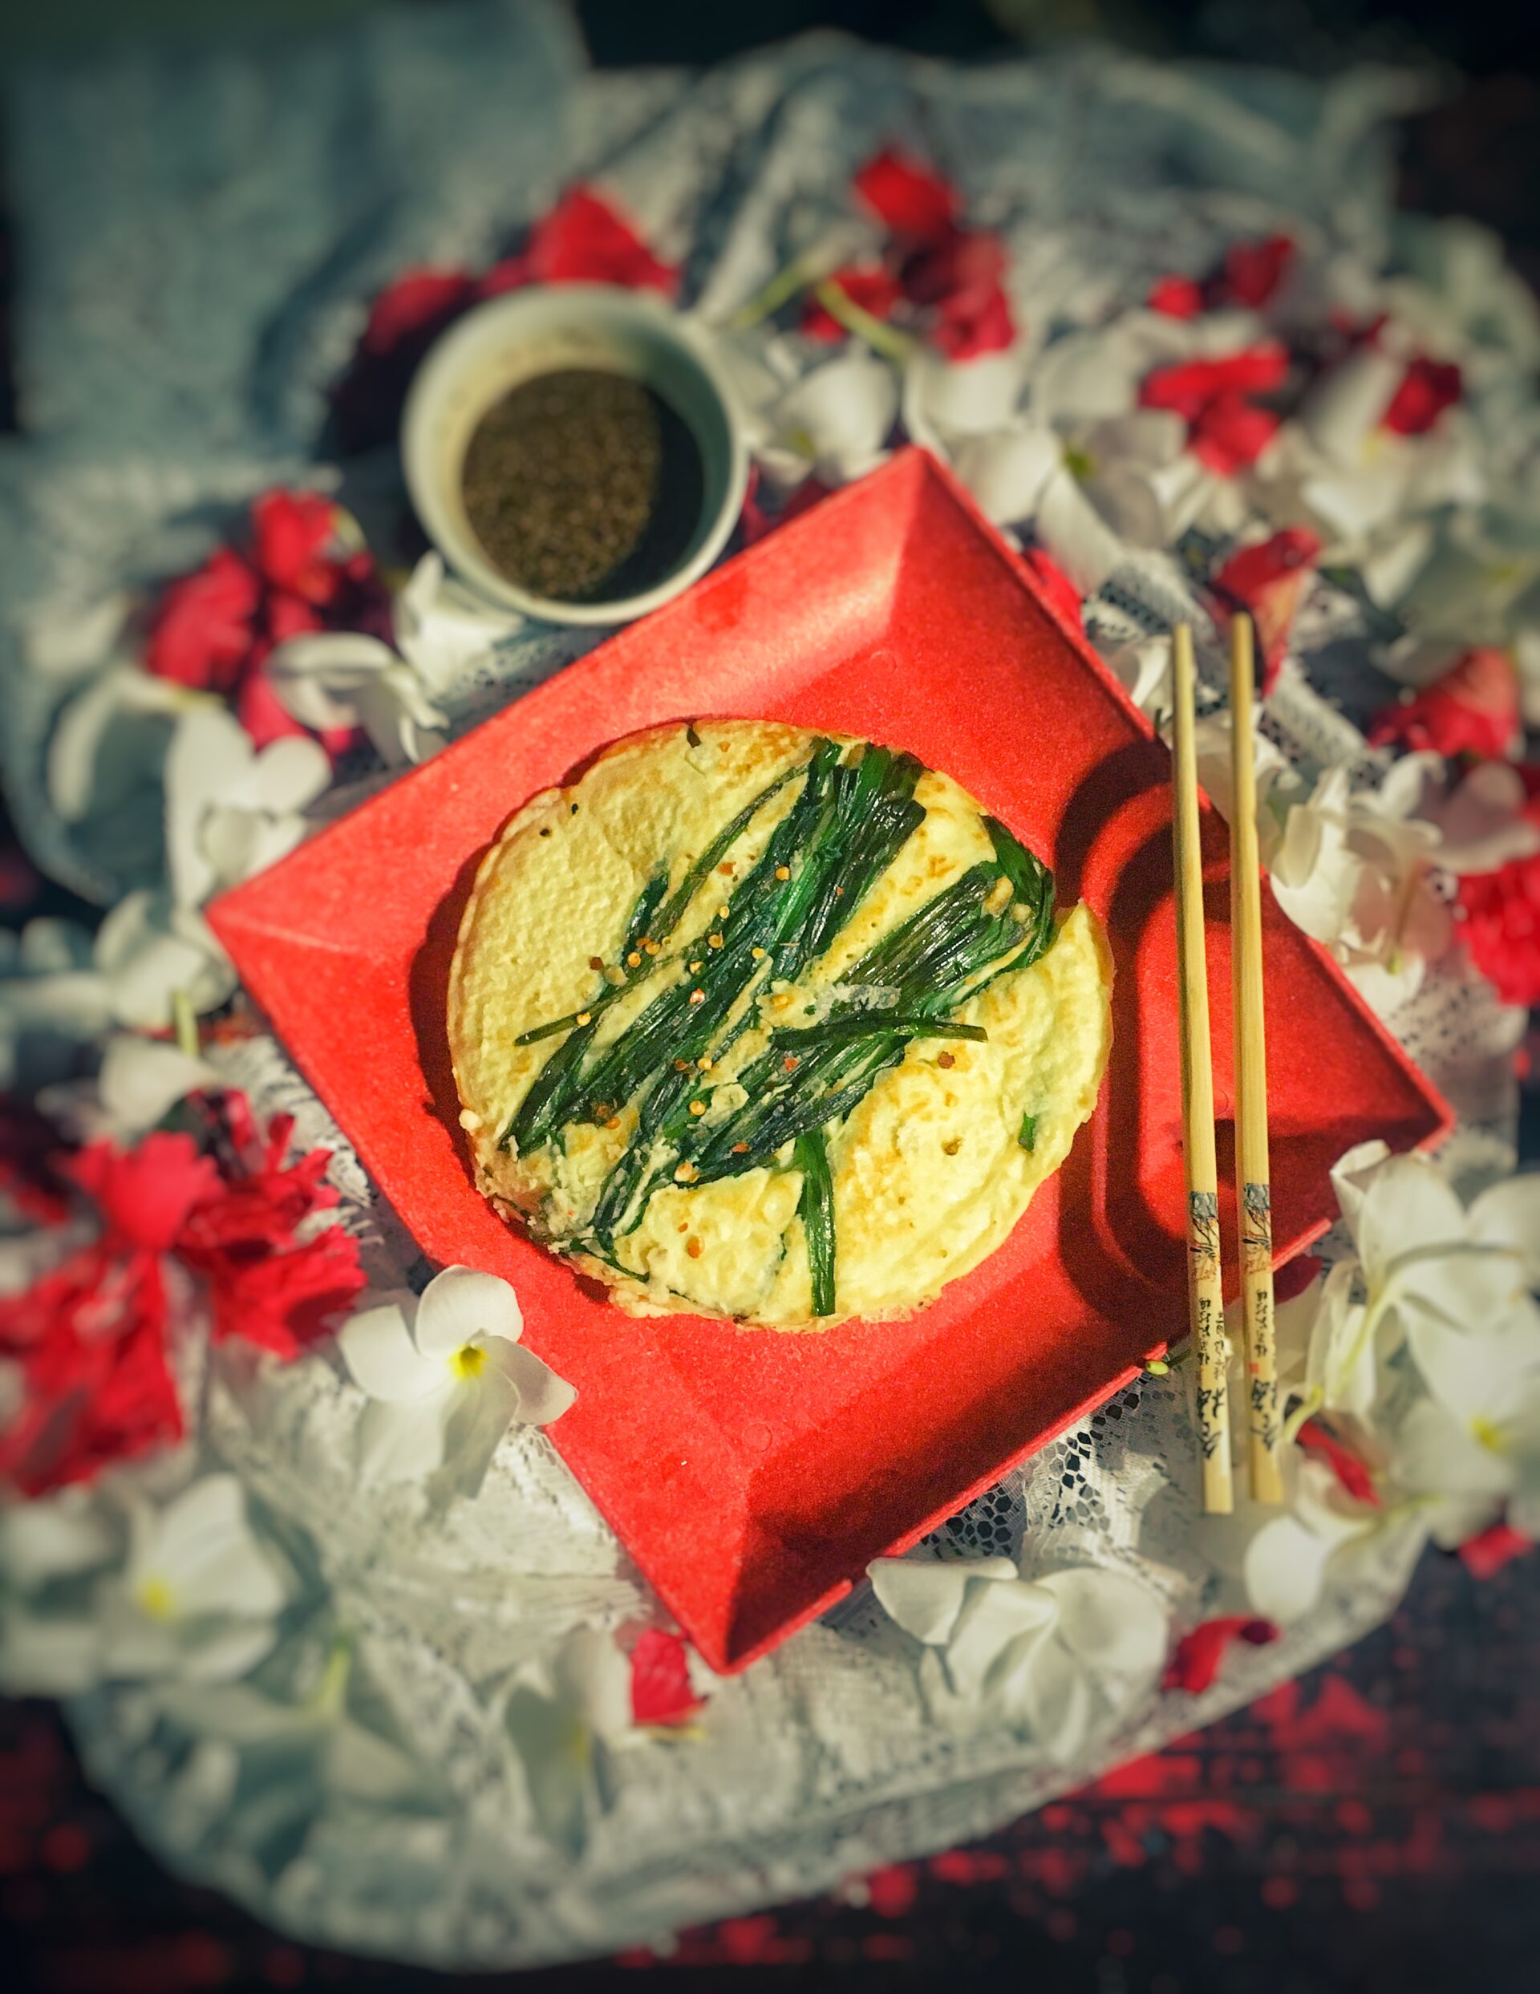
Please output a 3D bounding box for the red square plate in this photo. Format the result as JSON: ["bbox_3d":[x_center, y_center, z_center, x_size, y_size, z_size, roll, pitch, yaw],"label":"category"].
[{"bbox_3d":[0.016,0.008,0.469,0.237,0.031,0.237,-35,81,-8],"label":"red square plate"}]

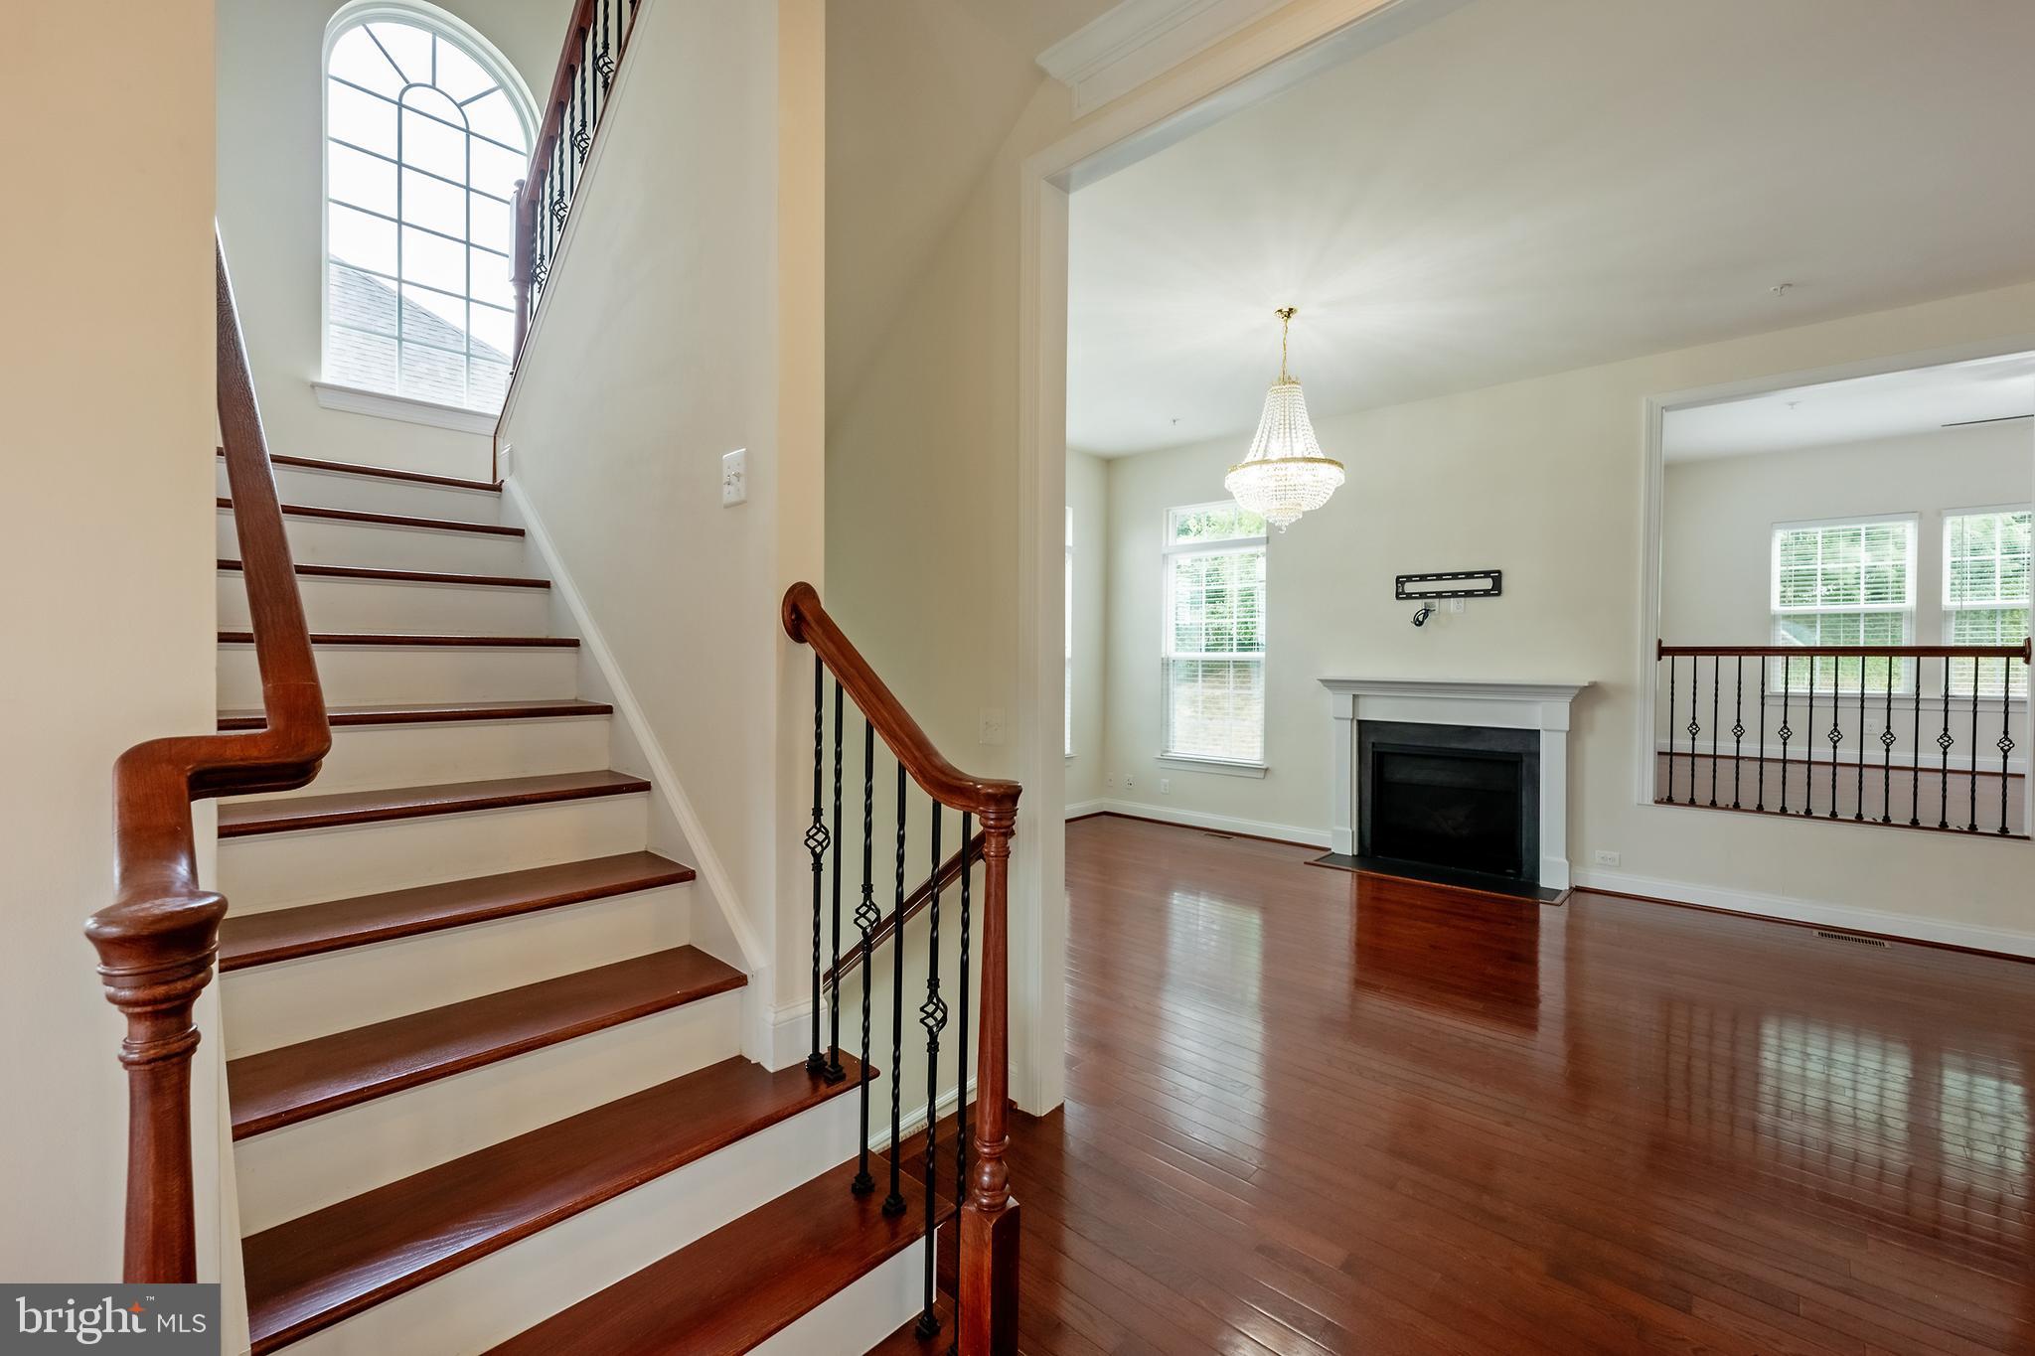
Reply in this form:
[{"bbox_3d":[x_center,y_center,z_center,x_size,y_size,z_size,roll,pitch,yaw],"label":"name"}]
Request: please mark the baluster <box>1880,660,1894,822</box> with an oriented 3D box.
[{"bbox_3d":[4.722,0.338,4.289,0.050,0.900,0.050,2,2,43],"label":"baluster"}]

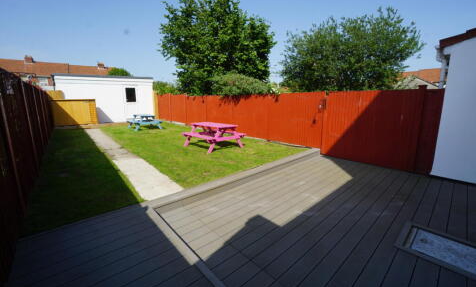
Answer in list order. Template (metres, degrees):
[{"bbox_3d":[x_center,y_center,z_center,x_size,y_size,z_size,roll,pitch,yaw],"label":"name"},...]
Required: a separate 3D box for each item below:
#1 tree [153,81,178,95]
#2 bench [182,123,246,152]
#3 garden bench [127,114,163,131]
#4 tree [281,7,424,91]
[{"bbox_3d":[-6.436,-3.757,17.802,3.200,3.480,3.000,-2,11,-19],"label":"tree"},{"bbox_3d":[-0.780,-0.230,6.427,1.440,0.730,1.510,-8,14,-43],"label":"bench"},{"bbox_3d":[-5.192,-1.165,11.072,1.440,0.730,1.510,-8,13,-41],"label":"garden bench"},{"bbox_3d":[5.717,-3.736,10.756,6.800,6.410,6.200,6,11,26],"label":"tree"}]

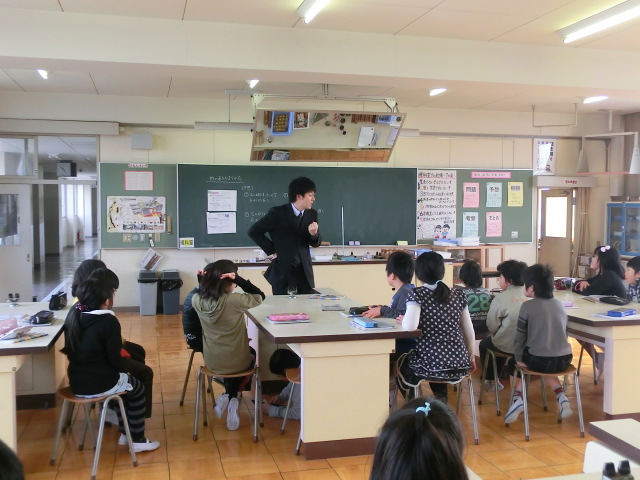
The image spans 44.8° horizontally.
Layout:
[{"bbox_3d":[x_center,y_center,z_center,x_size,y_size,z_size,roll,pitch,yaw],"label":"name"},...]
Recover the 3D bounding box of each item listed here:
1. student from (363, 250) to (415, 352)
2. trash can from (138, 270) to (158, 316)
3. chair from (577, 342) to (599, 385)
[{"bbox_3d":[0.535,0.668,5.650,0.530,1.180,0.420,1,3,18],"label":"student"},{"bbox_3d":[-2.365,0.723,10.708,0.270,0.605,0.350,0,3,-13],"label":"trash can"},{"bbox_3d":[2.470,1.003,6.760,0.400,0.430,0.370,0,3,-13],"label":"chair"}]

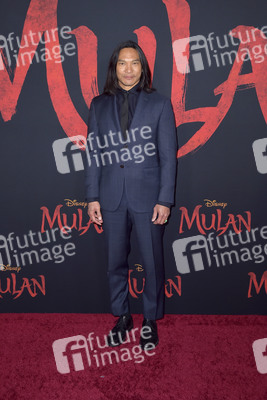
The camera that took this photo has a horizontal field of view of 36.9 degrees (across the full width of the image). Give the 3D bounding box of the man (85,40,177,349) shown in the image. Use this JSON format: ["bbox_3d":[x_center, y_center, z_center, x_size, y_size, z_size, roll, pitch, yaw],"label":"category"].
[{"bbox_3d":[-0.013,-0.024,2.362,0.535,1.760,0.340,2,8,11],"label":"man"}]

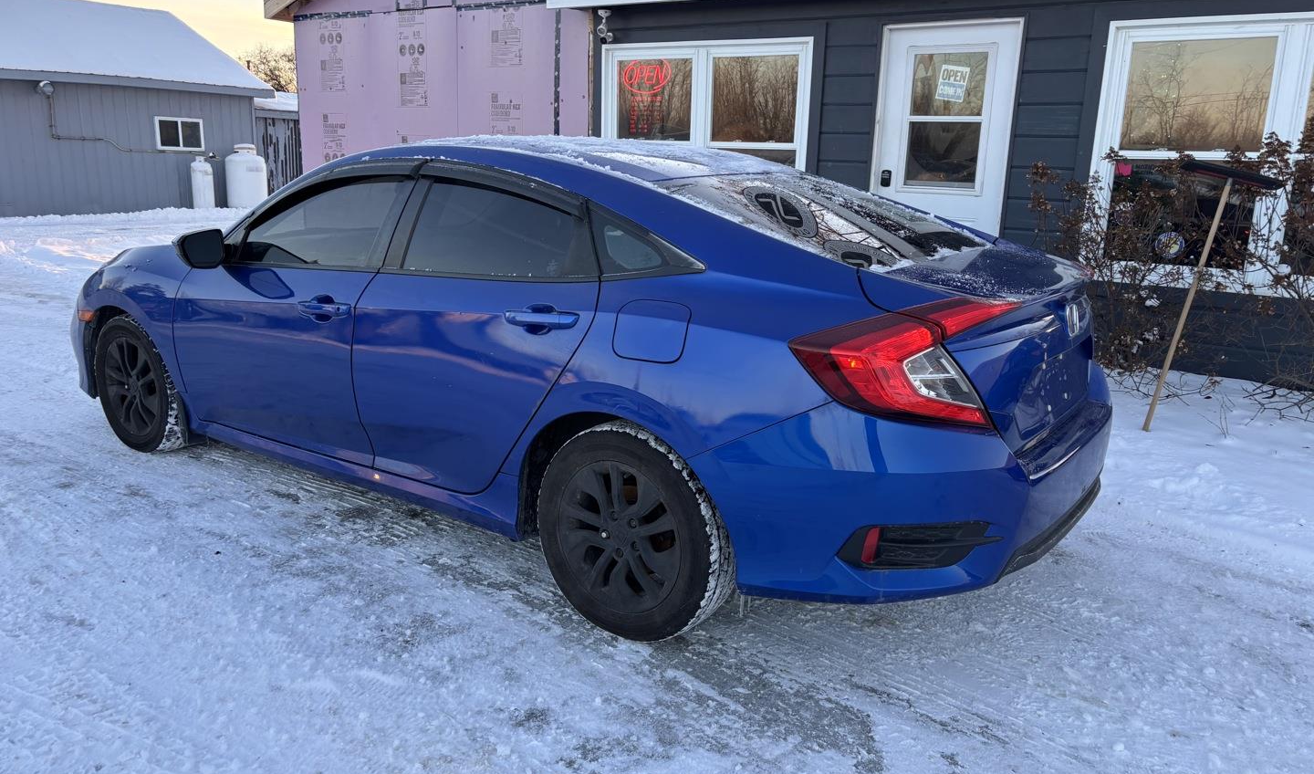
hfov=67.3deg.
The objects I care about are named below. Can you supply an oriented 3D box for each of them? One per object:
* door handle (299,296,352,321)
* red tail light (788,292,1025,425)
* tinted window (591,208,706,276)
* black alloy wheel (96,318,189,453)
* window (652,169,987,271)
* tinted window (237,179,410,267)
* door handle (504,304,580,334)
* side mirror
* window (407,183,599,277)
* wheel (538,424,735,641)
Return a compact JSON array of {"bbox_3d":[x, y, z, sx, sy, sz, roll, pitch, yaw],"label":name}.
[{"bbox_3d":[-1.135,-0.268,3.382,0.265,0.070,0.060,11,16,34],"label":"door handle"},{"bbox_3d":[0.605,-0.065,2.403,0.450,0.320,0.380,11,16,34],"label":"red tail light"},{"bbox_3d":[-0.041,-0.386,2.699,0.410,0.210,0.060,10,-10,31],"label":"tinted window"},{"bbox_3d":[-2.229,-0.017,4.369,0.640,0.640,0.215,11,16,34],"label":"black alloy wheel"},{"bbox_3d":[0.560,-0.571,3.171,0.770,0.120,1.200,28,25,29],"label":"window"},{"bbox_3d":[-1.209,-0.603,3.547,0.870,0.360,0.070,12,-9,36],"label":"tinted window"},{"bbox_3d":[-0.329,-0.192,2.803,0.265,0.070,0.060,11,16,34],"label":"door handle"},{"bbox_3d":[-1.677,-0.511,3.645,0.140,0.155,0.200,11,16,34],"label":"side mirror"},{"bbox_3d":[-0.479,-0.486,3.017,0.860,0.350,0.070,11,-9,34],"label":"window"},{"bbox_3d":[-0.051,0.404,2.831,0.640,0.640,0.215,11,16,34],"label":"wheel"}]

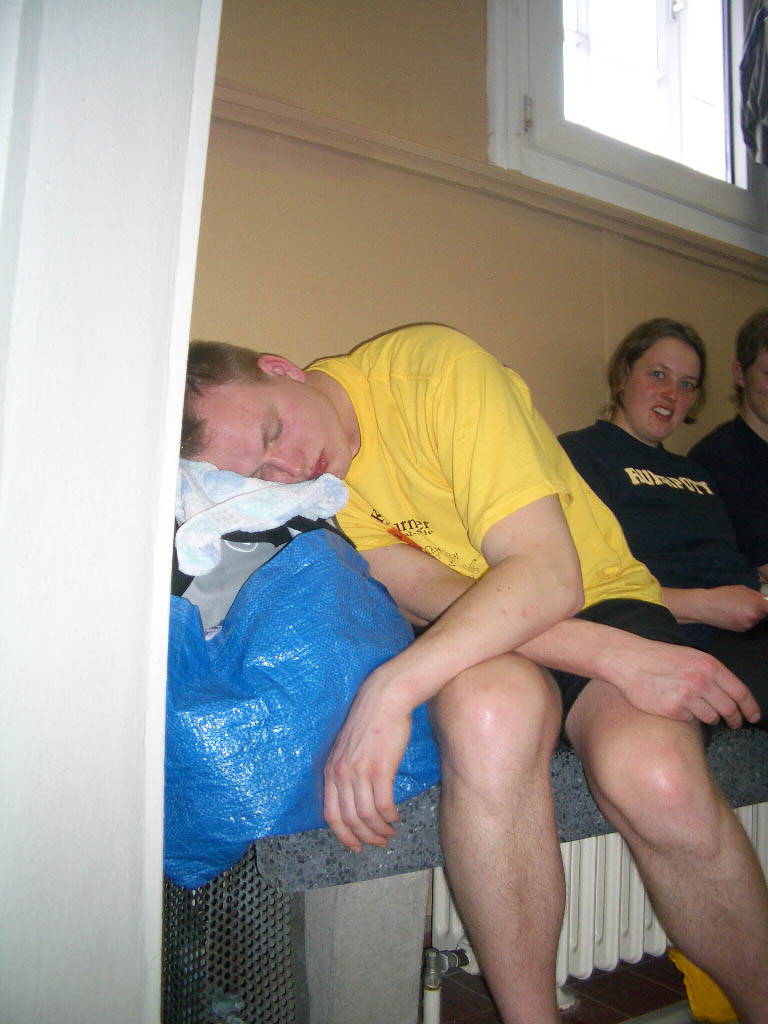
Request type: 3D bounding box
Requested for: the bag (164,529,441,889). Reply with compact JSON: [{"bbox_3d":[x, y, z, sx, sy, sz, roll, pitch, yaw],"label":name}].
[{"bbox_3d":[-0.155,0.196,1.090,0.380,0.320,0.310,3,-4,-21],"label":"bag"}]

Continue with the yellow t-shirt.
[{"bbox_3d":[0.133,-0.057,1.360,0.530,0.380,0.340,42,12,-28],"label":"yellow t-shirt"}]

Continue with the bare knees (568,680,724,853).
[{"bbox_3d":[0.297,0.290,1.170,0.150,0.170,0.160,3,-4,-21],"label":"bare knees"}]

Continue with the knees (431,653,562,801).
[{"bbox_3d":[0.114,0.218,1.050,0.130,0.155,0.140,1,-4,2],"label":"knees"}]

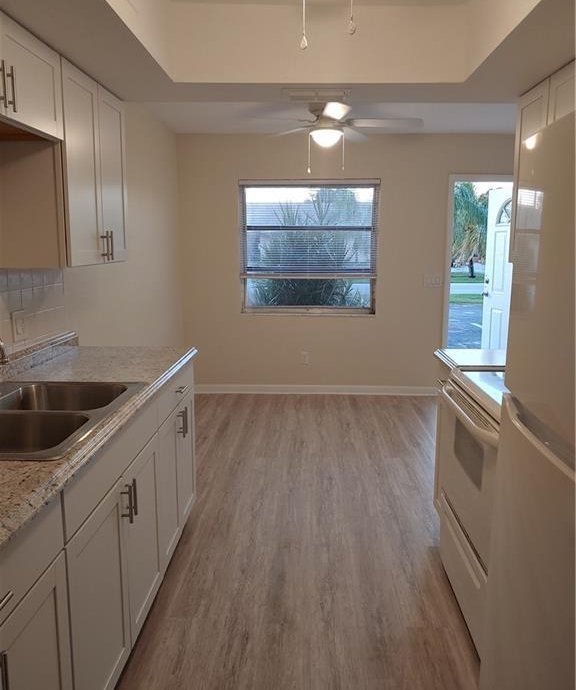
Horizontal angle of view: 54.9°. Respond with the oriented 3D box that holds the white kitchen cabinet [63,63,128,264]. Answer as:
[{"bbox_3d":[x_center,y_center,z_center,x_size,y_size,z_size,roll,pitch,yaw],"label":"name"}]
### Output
[{"bbox_3d":[-0.951,-0.724,2.355,0.315,0.748,0.675,1,10,2],"label":"white kitchen cabinet"}]

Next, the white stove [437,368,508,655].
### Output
[{"bbox_3d":[0.982,0.620,2.043,0.660,0.950,0.760,1,10,2],"label":"white stove"}]

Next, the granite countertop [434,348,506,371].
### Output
[{"bbox_3d":[1.047,0.084,2.608,0.610,0.040,0.430,1,10,2],"label":"granite countertop"}]

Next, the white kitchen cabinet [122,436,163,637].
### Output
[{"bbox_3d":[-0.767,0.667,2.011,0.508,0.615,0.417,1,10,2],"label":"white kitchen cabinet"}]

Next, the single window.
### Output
[{"bbox_3d":[0.197,-0.895,5.170,1.285,1.230,0.100,1,10,2],"label":"single window"}]

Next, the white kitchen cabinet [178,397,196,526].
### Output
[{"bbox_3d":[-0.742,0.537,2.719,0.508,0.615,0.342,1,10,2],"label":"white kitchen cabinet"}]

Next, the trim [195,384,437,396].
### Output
[{"bbox_3d":[0.237,0.433,5.377,2.445,0.100,0.020,1,10,2],"label":"trim"}]

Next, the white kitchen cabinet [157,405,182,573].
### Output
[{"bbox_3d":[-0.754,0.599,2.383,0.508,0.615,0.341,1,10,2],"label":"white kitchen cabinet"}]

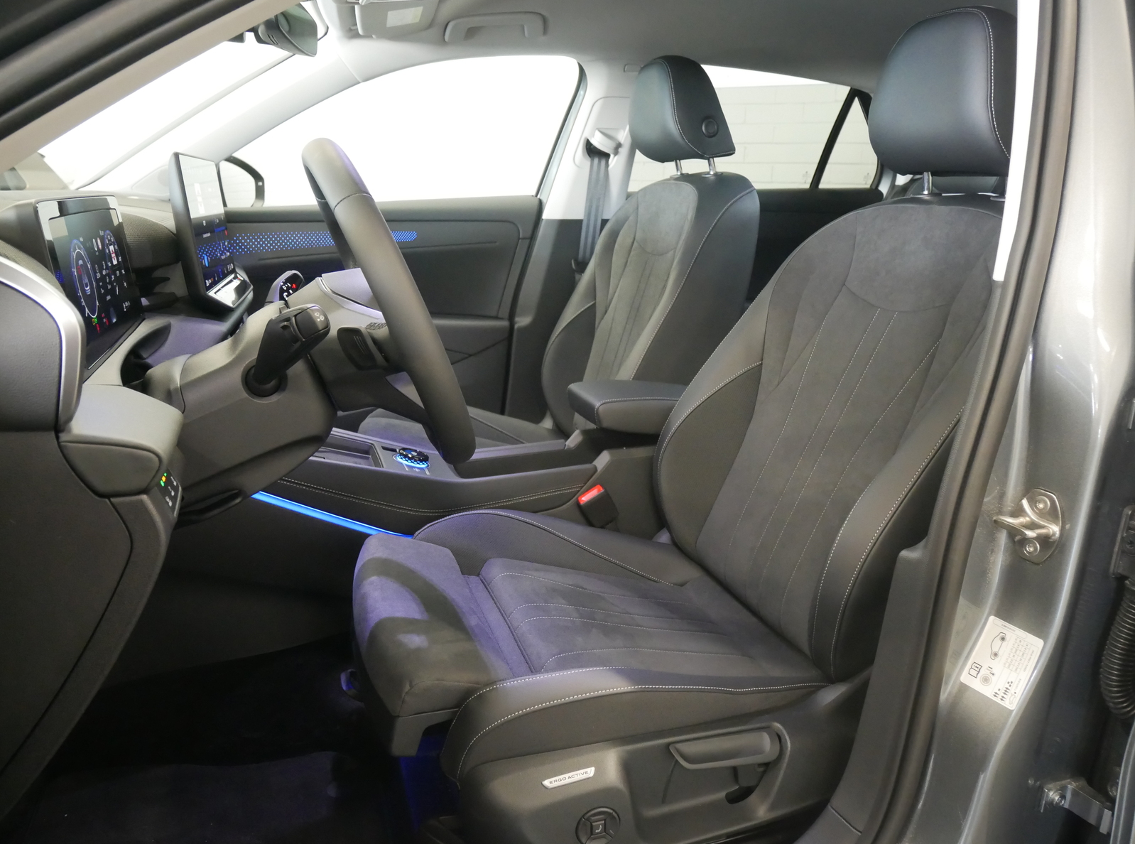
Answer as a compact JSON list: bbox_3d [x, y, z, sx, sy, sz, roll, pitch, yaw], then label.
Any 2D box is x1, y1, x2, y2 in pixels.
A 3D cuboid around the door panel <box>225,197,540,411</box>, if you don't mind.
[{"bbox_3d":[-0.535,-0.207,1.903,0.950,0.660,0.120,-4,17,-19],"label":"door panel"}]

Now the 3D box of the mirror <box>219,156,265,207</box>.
[{"bbox_3d":[-0.838,-0.574,1.906,0.145,0.158,0.235,1,16,-1],"label":"mirror"}]

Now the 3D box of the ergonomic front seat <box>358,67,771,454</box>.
[{"bbox_3d":[-0.044,-0.227,1.686,0.840,1.050,0.540,-4,17,-19],"label":"ergonomic front seat"}]

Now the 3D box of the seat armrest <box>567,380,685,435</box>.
[{"bbox_3d":[0.169,-0.029,1.414,0.310,0.064,0.165,-4,17,-19],"label":"seat armrest"}]

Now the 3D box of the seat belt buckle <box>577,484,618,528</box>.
[{"bbox_3d":[0.052,0.143,1.305,0.048,0.068,0.028,-33,24,-8],"label":"seat belt buckle"}]

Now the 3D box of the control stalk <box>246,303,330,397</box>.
[{"bbox_3d":[-0.251,-0.061,0.711,0.042,0.038,0.150,-14,-9,-42],"label":"control stalk"}]

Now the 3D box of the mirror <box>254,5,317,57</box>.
[{"bbox_3d":[-0.387,-0.552,1.061,0.058,0.072,0.240,4,15,-8],"label":"mirror"}]

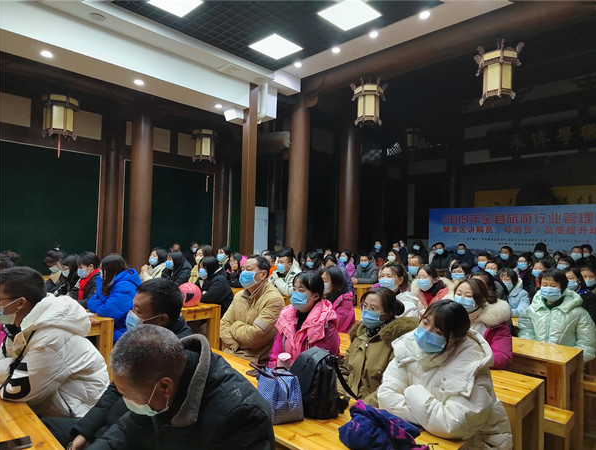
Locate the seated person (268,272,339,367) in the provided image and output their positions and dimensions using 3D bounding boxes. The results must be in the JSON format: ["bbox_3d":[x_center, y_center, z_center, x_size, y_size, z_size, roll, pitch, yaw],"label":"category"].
[{"bbox_3d":[-0.051,0.866,2.207,0.480,1.200,0.640,0,-2,38],"label":"seated person"}]

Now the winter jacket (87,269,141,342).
[{"bbox_3d":[-1.560,0.701,3.335,0.430,0.650,0.450,3,-2,-40],"label":"winter jacket"}]

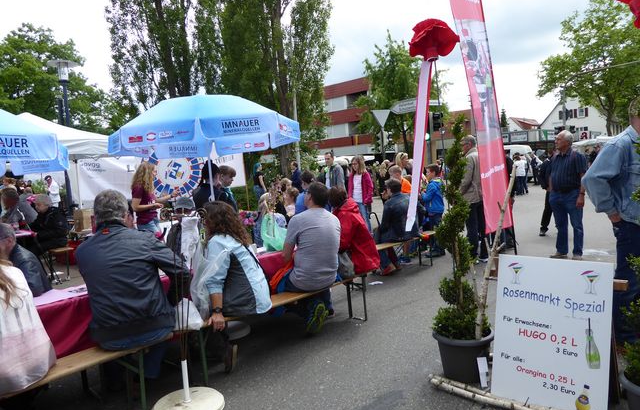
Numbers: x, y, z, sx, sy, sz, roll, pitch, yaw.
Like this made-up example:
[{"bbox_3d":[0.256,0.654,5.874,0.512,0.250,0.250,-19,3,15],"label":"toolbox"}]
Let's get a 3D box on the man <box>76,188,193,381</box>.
[{"bbox_3d":[-1.259,0.613,2.949,0.620,1.360,0.800,-6,5,-30],"label":"man"}]

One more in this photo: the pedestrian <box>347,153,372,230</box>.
[{"bbox_3d":[0.703,0.064,7.251,0.500,1.680,0.320,-3,4,24],"label":"pedestrian"}]

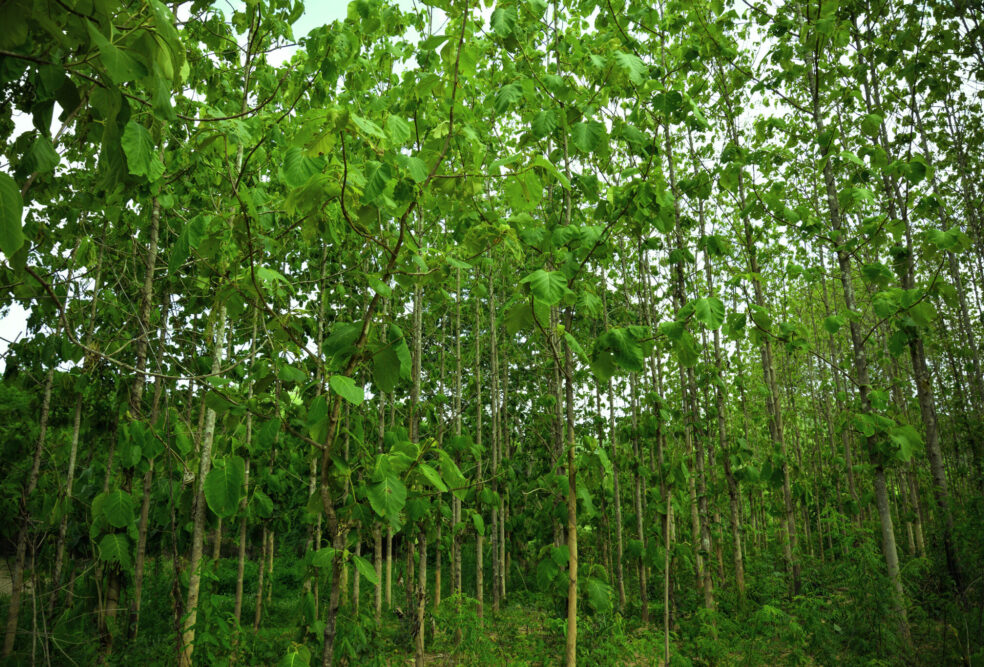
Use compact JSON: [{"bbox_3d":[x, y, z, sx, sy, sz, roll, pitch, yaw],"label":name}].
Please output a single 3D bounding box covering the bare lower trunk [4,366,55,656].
[{"bbox_3d":[-5.066,1.877,7.321,0.120,3.056,0.115,9,-16,-33],"label":"bare lower trunk"}]

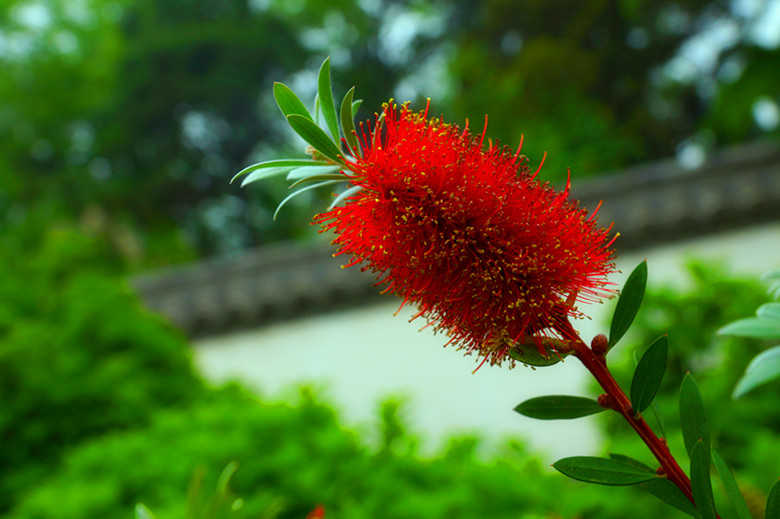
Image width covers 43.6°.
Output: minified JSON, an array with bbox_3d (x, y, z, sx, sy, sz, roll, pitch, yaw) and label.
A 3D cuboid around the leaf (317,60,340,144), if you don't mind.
[{"bbox_3d":[-0.022,-0.058,0.363,0.006,0.035,0.004,-6,-4,-27],"label":"leaf"}]

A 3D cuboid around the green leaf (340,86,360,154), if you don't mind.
[{"bbox_3d":[-0.014,-0.050,0.357,0.006,0.026,0.005,-14,15,-30],"label":"green leaf"}]

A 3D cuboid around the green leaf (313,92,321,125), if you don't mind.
[{"bbox_3d":[-0.026,-0.053,0.372,0.004,0.030,0.006,-34,-36,24],"label":"green leaf"}]

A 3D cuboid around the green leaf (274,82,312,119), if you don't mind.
[{"bbox_3d":[-0.030,-0.052,0.363,0.006,0.038,0.004,-40,-3,-13],"label":"green leaf"}]

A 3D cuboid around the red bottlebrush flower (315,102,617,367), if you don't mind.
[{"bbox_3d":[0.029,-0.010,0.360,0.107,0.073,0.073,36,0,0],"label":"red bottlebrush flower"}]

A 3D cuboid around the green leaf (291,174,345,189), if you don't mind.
[{"bbox_3d":[-0.026,-0.029,0.355,0.028,0.004,0.006,-15,42,-41],"label":"green leaf"}]

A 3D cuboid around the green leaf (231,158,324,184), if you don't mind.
[{"bbox_3d":[-0.039,-0.034,0.358,0.039,0.005,0.006,-10,36,-4],"label":"green leaf"}]

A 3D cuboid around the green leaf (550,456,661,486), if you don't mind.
[{"bbox_3d":[0.080,0.077,0.357,0.042,0.010,0.004,6,-31,-8],"label":"green leaf"}]

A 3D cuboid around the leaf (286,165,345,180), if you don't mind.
[{"bbox_3d":[-0.029,-0.034,0.371,0.026,0.006,0.004,-10,-38,32],"label":"leaf"}]

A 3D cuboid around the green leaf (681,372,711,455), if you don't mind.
[{"bbox_3d":[0.116,0.067,0.368,0.010,0.048,0.005,-7,-5,1],"label":"green leaf"}]

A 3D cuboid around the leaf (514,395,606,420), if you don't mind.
[{"bbox_3d":[0.063,0.054,0.357,0.036,0.009,0.004,-1,-24,-10],"label":"leaf"}]

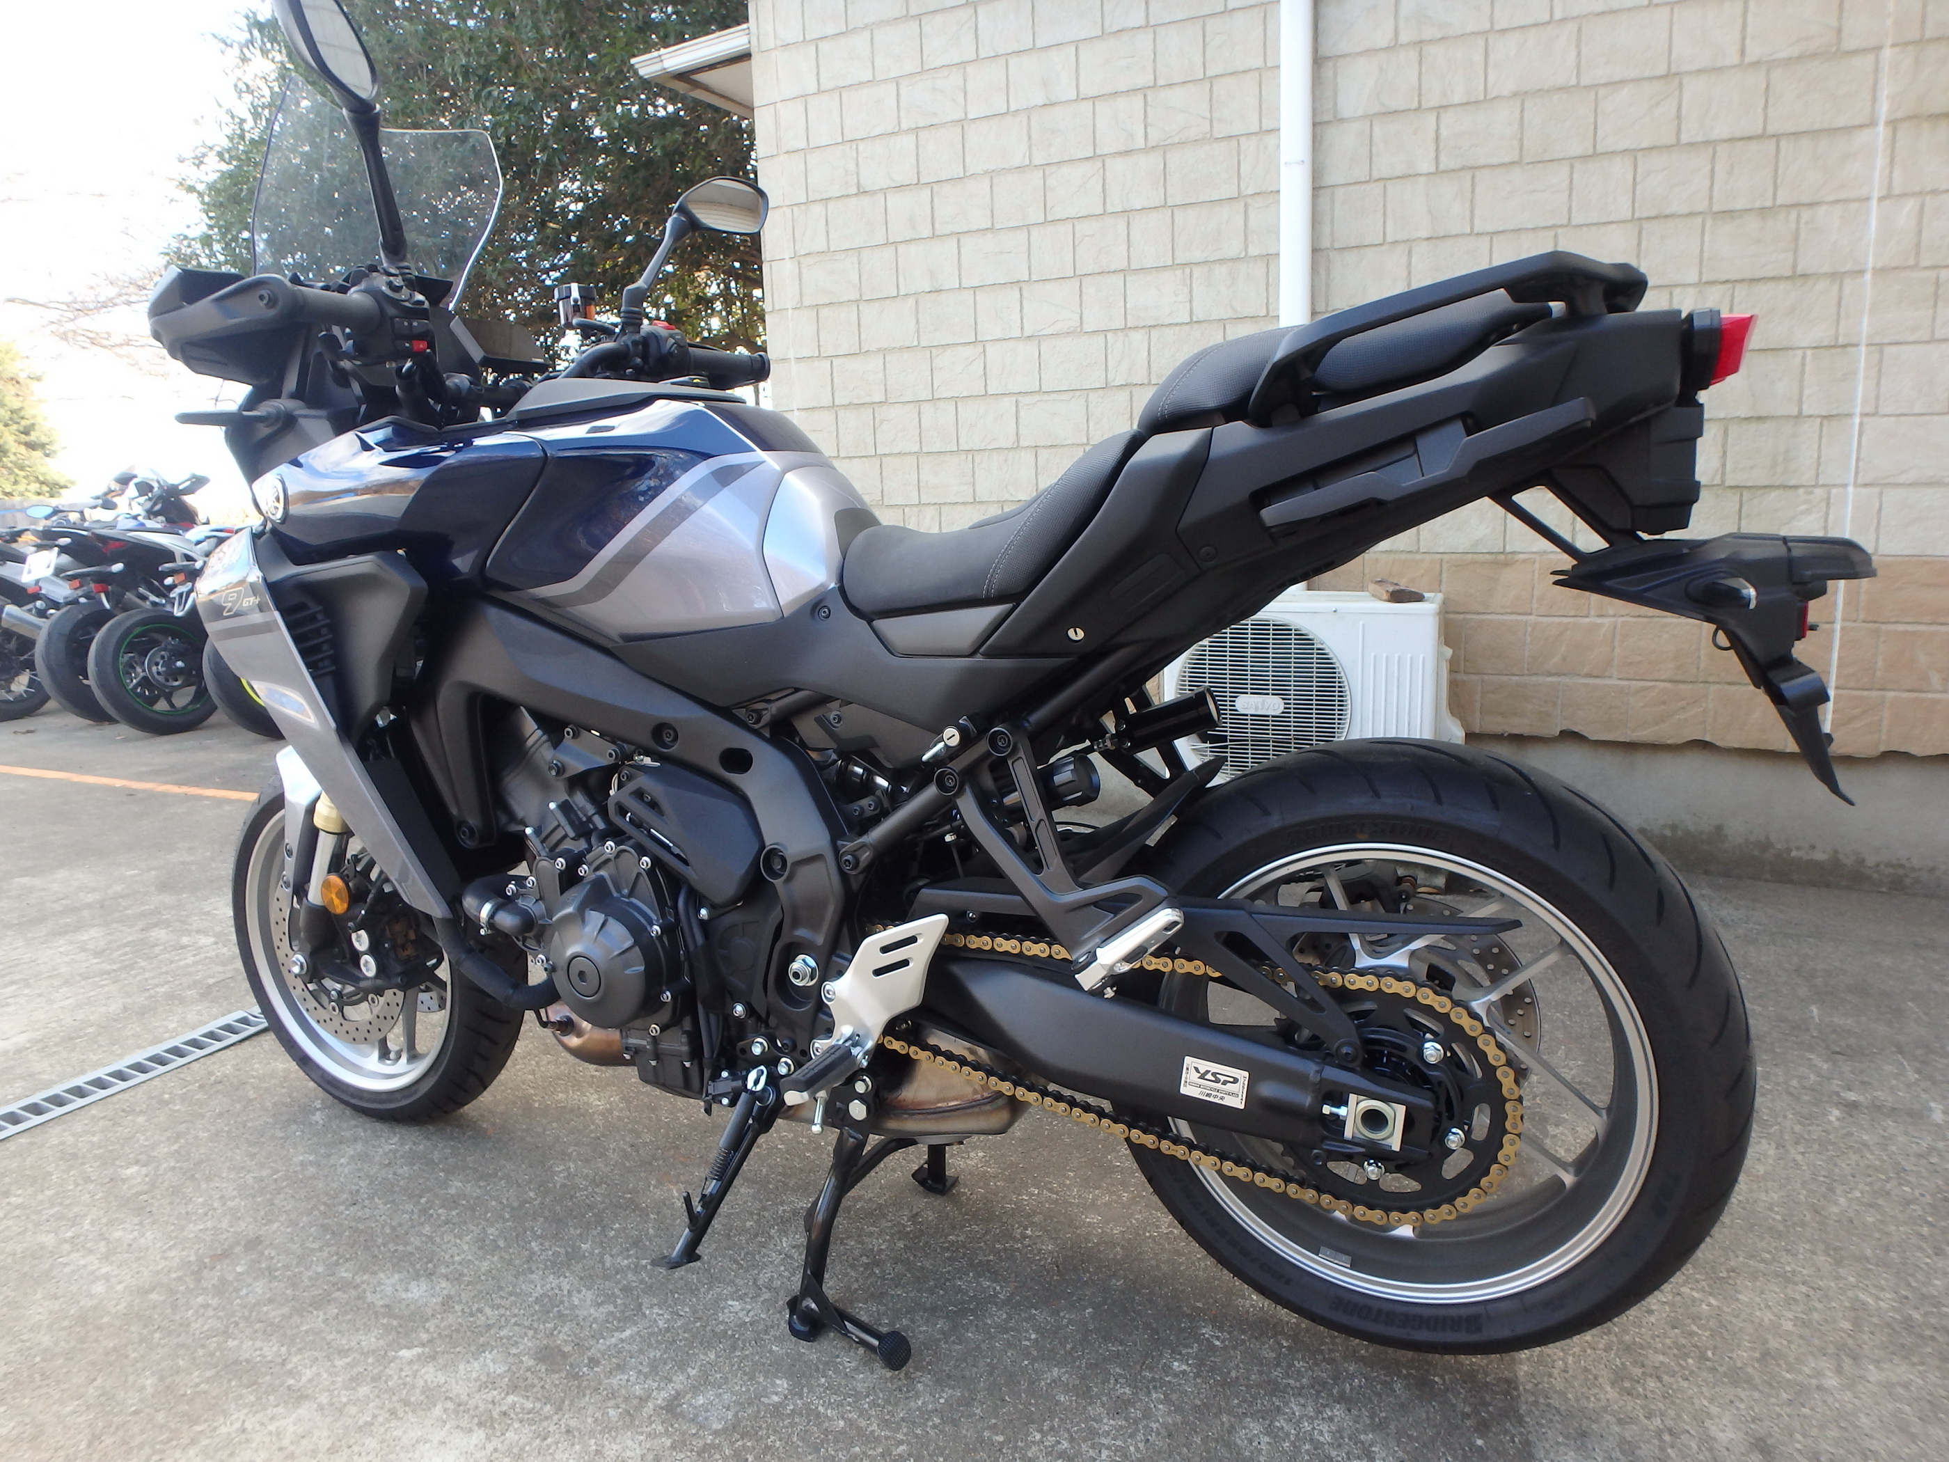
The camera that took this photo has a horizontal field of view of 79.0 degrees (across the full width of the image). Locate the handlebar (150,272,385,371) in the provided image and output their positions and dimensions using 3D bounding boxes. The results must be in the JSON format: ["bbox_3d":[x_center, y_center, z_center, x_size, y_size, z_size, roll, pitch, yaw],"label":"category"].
[{"bbox_3d":[-0.719,-0.434,1.246,0.180,0.120,0.230,1,10,16],"label":"handlebar"}]

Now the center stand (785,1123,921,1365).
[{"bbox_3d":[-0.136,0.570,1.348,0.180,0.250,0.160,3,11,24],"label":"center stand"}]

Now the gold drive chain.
[{"bbox_3d":[0.144,0.332,1.236,0.780,0.250,0.028,3,11,24],"label":"gold drive chain"}]

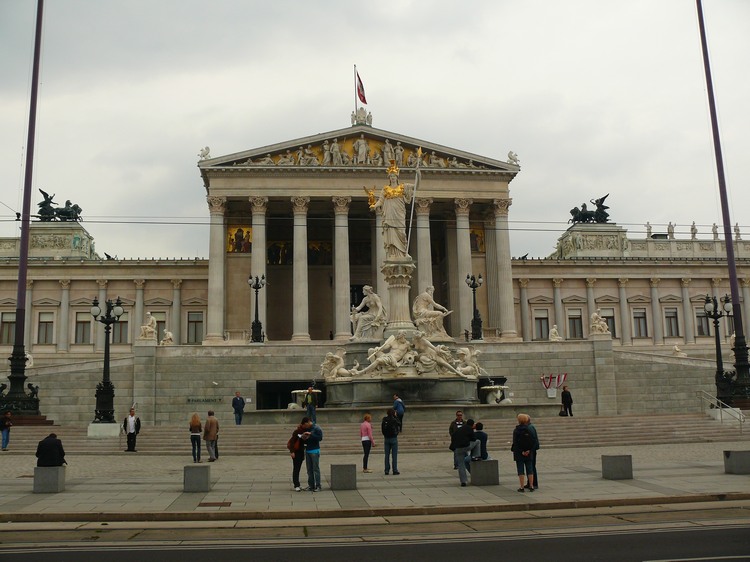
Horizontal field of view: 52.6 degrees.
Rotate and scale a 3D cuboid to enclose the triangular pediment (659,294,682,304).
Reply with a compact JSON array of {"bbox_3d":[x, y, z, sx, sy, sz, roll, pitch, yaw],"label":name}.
[{"bbox_3d":[32.135,1.966,82.371,2.677,0.877,0.450,0,-9,-6],"label":"triangular pediment"}]

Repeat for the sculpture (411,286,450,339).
[{"bbox_3d":[3.009,1.663,39.394,2.063,2.826,1.450,-1,-10,0],"label":"sculpture"}]

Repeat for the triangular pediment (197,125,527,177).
[{"bbox_3d":[-1.098,-10.612,61.646,25.800,3.900,2.500,0,-10,-6],"label":"triangular pediment"}]

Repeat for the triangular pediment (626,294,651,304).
[{"bbox_3d":[28.210,1.916,80.949,2.800,1.047,0.500,0,-10,-6],"label":"triangular pediment"}]

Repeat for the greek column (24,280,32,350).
[{"bbox_3d":[-34.232,3.379,74.340,1.000,7.062,1.000,0,-10,-6],"label":"greek column"}]

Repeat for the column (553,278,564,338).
[{"bbox_3d":[17.369,2.994,71.134,0.950,6.500,0.950,0,-10,-6],"label":"column"}]

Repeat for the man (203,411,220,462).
[{"bbox_3d":[-5.738,5.437,26.538,0.540,1.760,0.380,3,-11,-22],"label":"man"}]

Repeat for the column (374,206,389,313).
[{"bbox_3d":[0.872,-1.222,66.602,1.500,12.659,1.500,0,-10,-6],"label":"column"}]

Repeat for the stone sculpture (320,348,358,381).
[{"bbox_3d":[-1.844,4.459,40.754,1.900,1.714,1.300,2,-10,-19],"label":"stone sculpture"}]

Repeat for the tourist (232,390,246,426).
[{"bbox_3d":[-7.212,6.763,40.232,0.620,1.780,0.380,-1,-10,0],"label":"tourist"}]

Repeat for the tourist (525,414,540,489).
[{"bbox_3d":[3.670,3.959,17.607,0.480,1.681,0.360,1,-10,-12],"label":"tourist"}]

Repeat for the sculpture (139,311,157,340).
[{"bbox_3d":[-15.875,3.158,53.253,1.250,1.904,0.950,1,-9,-11],"label":"sculpture"}]

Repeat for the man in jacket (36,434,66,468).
[{"bbox_3d":[-7.849,4.390,18.362,0.680,1.361,0.750,0,-9,-10],"label":"man in jacket"}]

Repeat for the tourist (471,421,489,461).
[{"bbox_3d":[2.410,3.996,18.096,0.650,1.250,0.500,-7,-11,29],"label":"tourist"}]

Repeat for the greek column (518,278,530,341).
[{"bbox_3d":[14.934,3.215,75.034,0.980,7.026,0.980,0,-10,-5],"label":"greek column"}]

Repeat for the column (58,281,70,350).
[{"bbox_3d":[-27.423,3.128,66.890,1.000,6.407,1.000,0,-10,-6],"label":"column"}]

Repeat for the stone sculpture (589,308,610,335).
[{"bbox_3d":[15.101,2.724,50.995,1.450,1.750,1.050,0,-10,-6],"label":"stone sculpture"}]

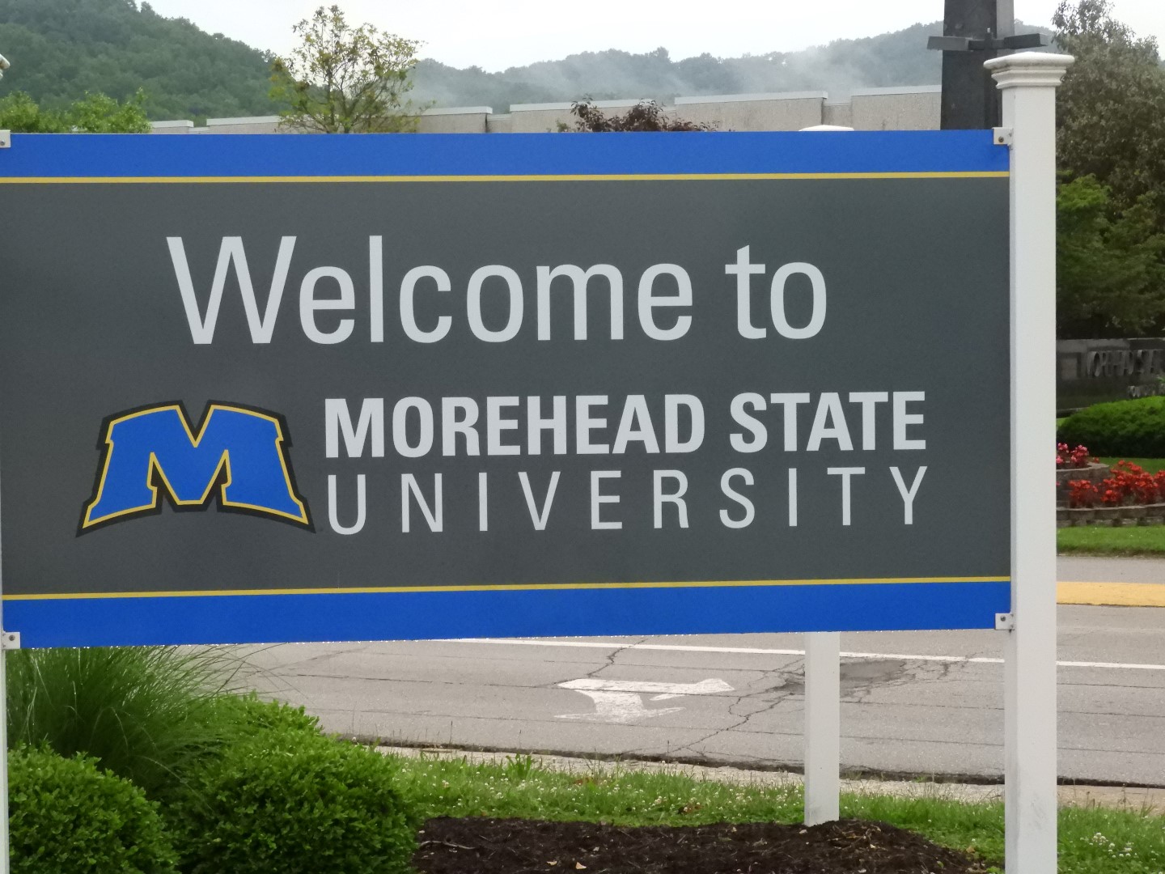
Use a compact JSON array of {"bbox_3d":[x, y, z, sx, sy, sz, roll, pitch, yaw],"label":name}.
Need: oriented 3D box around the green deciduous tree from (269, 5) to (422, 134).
[{"bbox_3d":[-3.771,-3.948,46.152,3.000,6.000,3.000,-1,3,0],"label":"green deciduous tree"}]

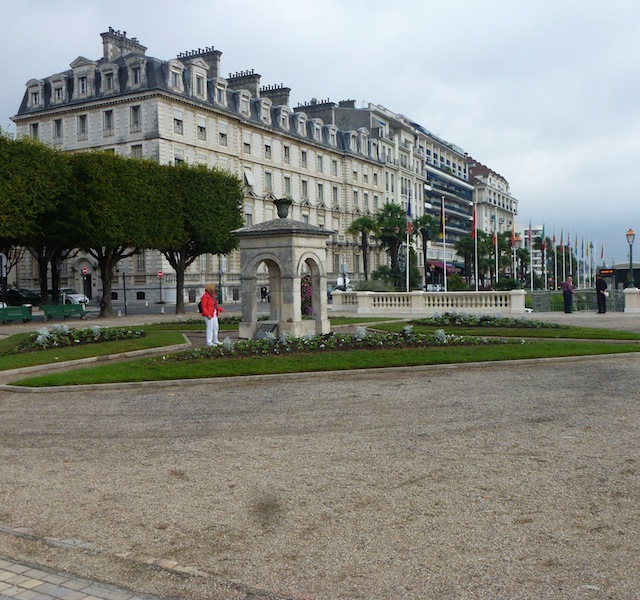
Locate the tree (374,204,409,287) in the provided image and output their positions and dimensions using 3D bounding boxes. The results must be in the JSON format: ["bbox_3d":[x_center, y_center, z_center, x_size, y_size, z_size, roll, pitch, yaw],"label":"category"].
[{"bbox_3d":[5.971,-3.934,59.000,3.100,8.300,3.100,-1,2,28],"label":"tree"}]

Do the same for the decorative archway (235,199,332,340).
[{"bbox_3d":[-1.050,-0.953,21.200,2.200,4.080,2.200,0,2,31],"label":"decorative archway"}]

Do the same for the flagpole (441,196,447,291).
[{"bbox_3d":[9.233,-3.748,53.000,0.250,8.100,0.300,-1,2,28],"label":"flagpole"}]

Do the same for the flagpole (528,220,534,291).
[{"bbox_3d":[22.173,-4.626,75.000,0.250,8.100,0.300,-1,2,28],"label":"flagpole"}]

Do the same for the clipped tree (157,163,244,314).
[{"bbox_3d":[-7.622,-3.261,40.300,4.900,8.100,4.900,-1,2,28],"label":"clipped tree"}]

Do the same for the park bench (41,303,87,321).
[{"bbox_3d":[-12.885,0.665,36.200,0.650,0.770,2.450,-1,2,28],"label":"park bench"}]

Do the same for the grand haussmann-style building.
[{"bbox_3d":[11.100,-14.232,124.500,19.000,25.500,142.000,-1,2,27],"label":"grand haussmann-style building"}]

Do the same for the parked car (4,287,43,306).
[{"bbox_3d":[-25.377,-0.211,60.500,4.150,1.460,1.780,0,2,32],"label":"parked car"}]

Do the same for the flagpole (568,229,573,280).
[{"bbox_3d":[27.679,-4.422,79.000,0.130,6.600,0.130,-1,2,0],"label":"flagpole"}]

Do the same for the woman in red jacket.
[{"bbox_3d":[-2.782,0.381,18.200,0.550,1.640,0.520,-1,2,16],"label":"woman in red jacket"}]

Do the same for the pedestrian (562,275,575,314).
[{"bbox_3d":[11.100,-0.246,32.000,0.500,1.700,0.500,-2,2,-10],"label":"pedestrian"}]

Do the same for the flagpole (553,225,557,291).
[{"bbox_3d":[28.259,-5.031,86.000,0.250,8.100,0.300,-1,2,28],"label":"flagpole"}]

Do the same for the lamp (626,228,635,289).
[{"bbox_3d":[14.196,-1.903,32.700,0.420,2.720,0.420,-1,2,0],"label":"lamp"}]

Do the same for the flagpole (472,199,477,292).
[{"bbox_3d":[9.801,-3.016,45.300,0.130,6.700,0.130,-1,2,0],"label":"flagpole"}]

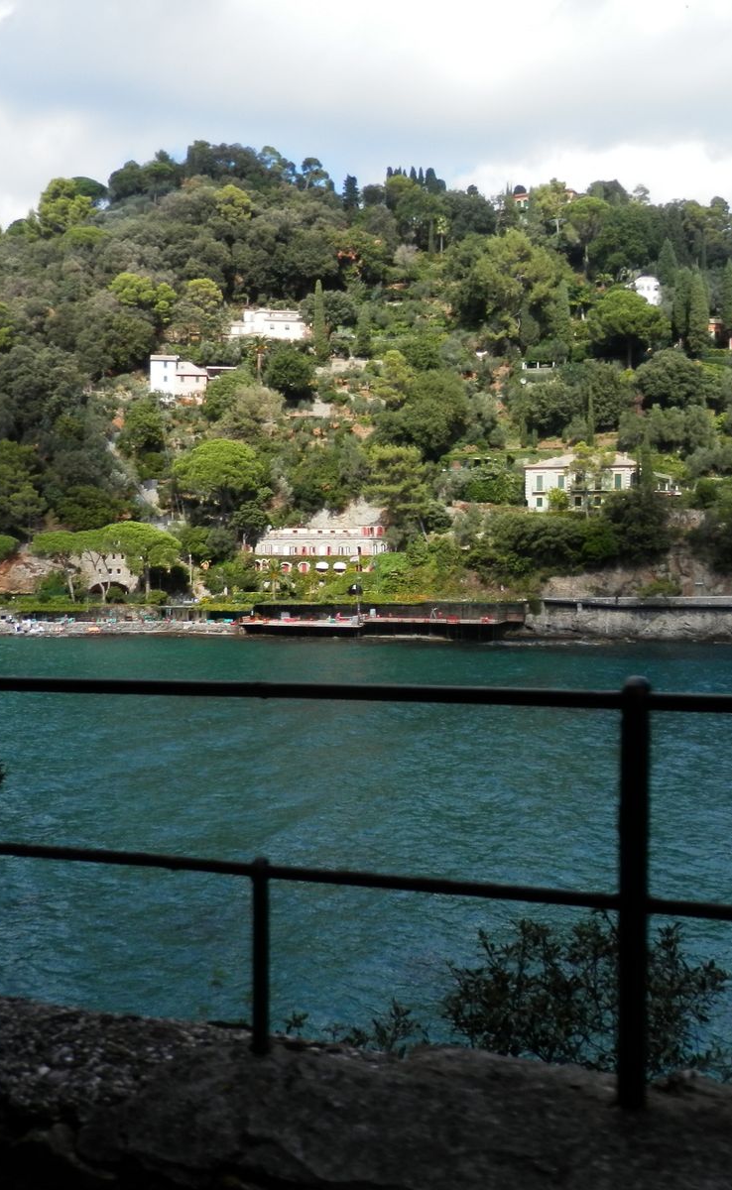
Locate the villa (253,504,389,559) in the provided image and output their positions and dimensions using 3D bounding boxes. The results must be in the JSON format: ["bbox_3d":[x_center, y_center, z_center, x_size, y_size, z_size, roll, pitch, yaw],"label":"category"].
[{"bbox_3d":[-9.000,-10.480,228.000,24.500,10.500,10.500,0,2,13],"label":"villa"}]

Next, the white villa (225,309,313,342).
[{"bbox_3d":[-27.000,-74.990,318.000,22.500,8.000,10.000,0,2,-5],"label":"white villa"}]

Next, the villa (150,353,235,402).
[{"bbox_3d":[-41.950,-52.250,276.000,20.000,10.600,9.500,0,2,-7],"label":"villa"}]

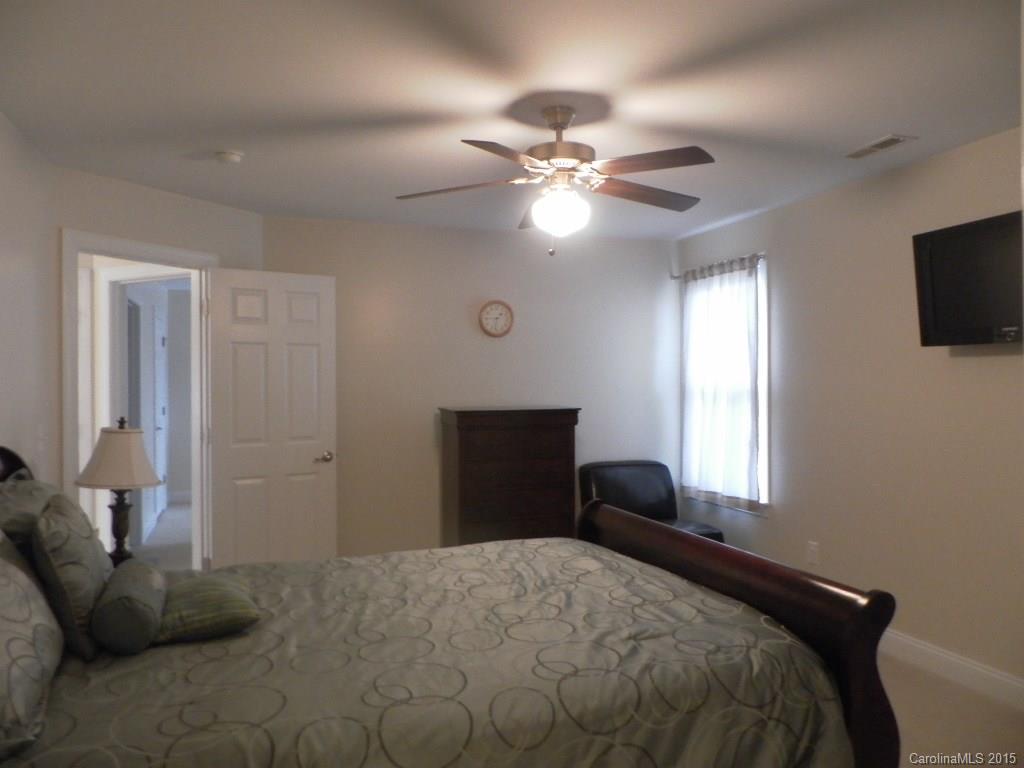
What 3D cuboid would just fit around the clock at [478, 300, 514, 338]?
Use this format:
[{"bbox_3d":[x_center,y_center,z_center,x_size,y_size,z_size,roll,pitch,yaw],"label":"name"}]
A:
[{"bbox_3d":[-0.107,-0.440,5.255,0.252,0.252,0.040,-1,0,-19],"label":"clock"}]

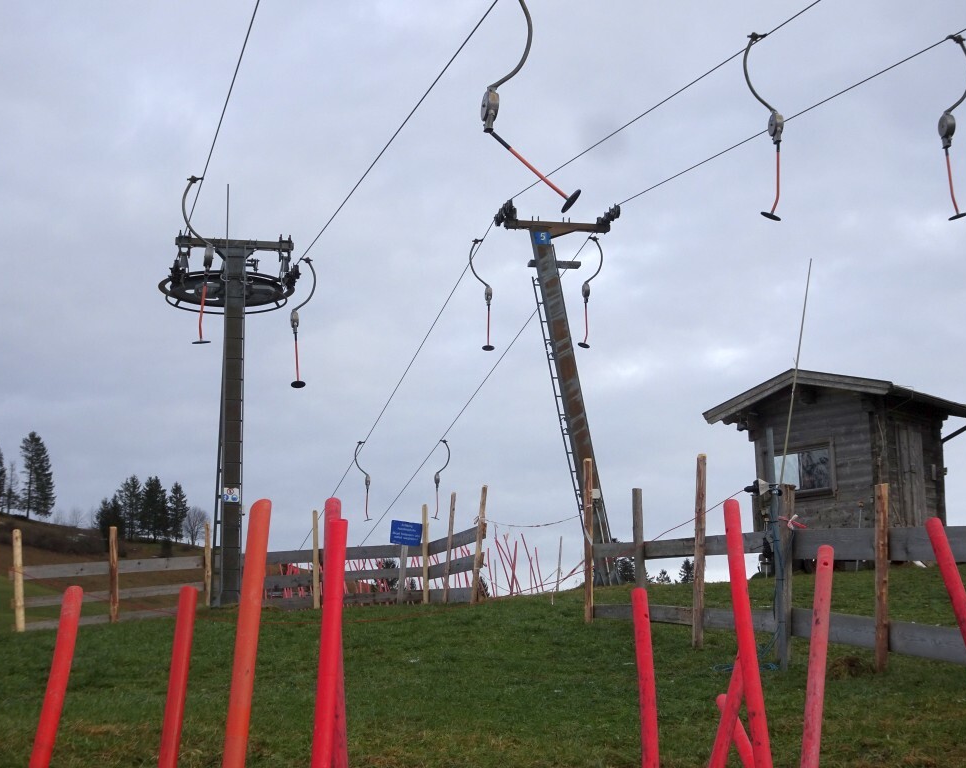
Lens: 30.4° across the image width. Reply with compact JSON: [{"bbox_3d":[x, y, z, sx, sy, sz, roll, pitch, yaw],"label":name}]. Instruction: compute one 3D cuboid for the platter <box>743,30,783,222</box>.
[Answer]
[{"bbox_3d":[3.576,-3.282,22.645,0.480,2.500,0.400,2,-10,-13],"label":"platter"}]

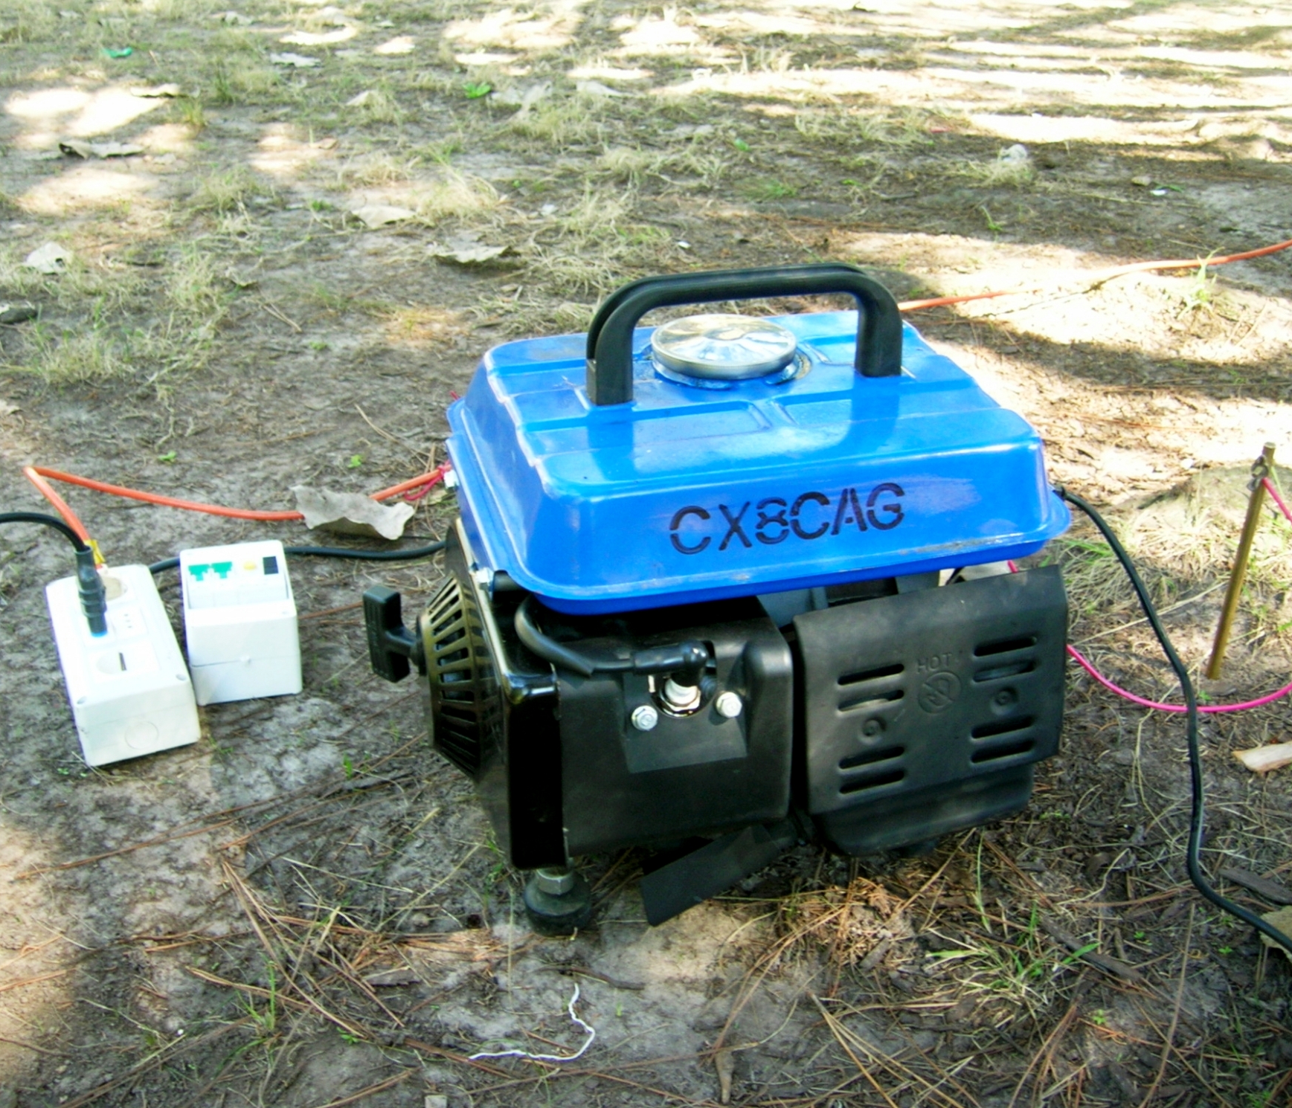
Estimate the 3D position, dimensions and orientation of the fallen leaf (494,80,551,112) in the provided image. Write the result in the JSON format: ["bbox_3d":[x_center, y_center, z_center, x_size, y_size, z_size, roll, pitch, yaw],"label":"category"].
[{"bbox_3d":[-0.222,-0.820,2.815,0.098,0.040,0.080,-1,29,-3],"label":"fallen leaf"}]

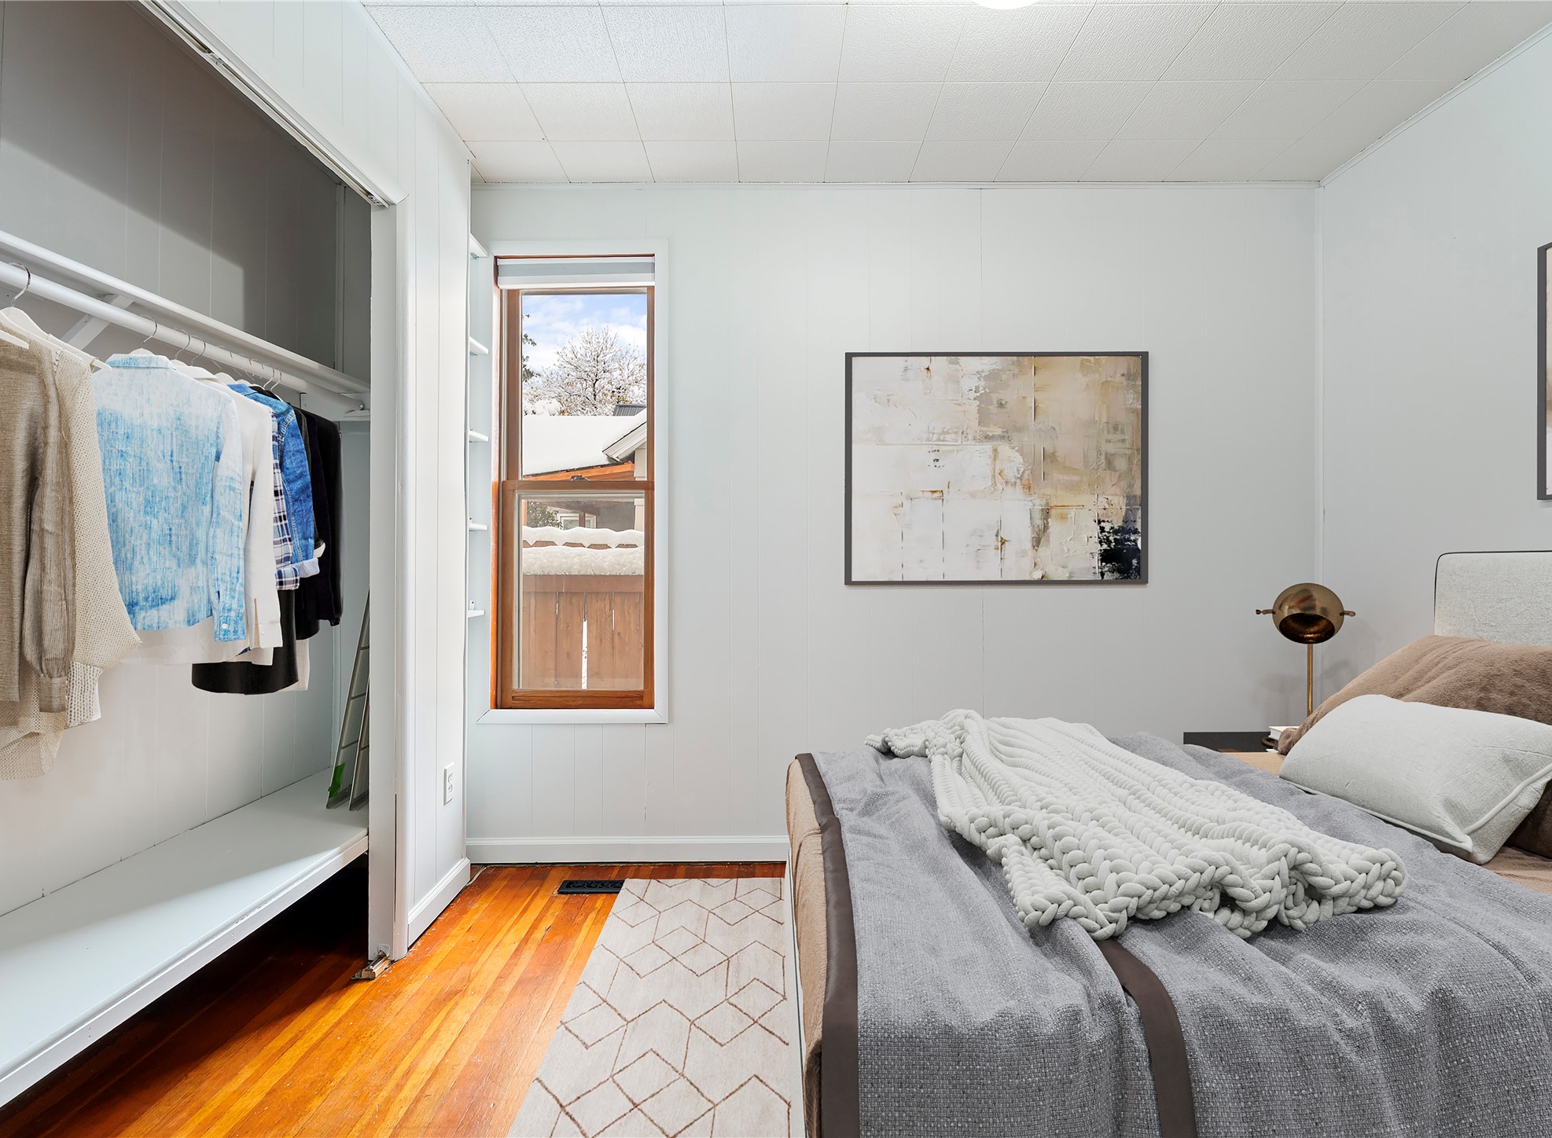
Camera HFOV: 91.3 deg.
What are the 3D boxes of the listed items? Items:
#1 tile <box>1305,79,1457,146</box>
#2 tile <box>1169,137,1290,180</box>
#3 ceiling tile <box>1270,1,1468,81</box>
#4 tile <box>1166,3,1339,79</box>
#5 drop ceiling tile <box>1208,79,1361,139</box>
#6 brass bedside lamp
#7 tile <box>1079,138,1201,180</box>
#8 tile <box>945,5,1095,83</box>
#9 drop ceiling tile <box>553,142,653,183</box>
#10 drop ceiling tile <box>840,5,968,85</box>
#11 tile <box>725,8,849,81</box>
[{"bbox_3d":[1.839,-1.403,2.313,0.276,0.018,0.297,0,0,0],"label":"tile"},{"bbox_3d":[1.548,-1.403,2.601,0.305,0.018,0.279,0,0,0],"label":"tile"},{"bbox_3d":[1.547,-1.401,2.019,0.305,0.016,0.298,0,0,0],"label":"ceiling tile"},{"bbox_3d":[1.244,-1.400,2.016,0.305,0.018,0.297,0,0,0],"label":"tile"},{"bbox_3d":[1.549,-1.402,2.313,0.305,0.018,0.297,0,0,0],"label":"drop ceiling tile"},{"bbox_3d":[1.719,0.309,2.450,0.260,0.524,0.200,0,0,38],"label":"brass bedside lamp"},{"bbox_3d":[1.242,-1.403,2.601,0.305,0.016,0.267,0,0,0],"label":"tile"},{"bbox_3d":[0.633,-1.391,2.010,0.305,0.018,0.305,0,1,0],"label":"tile"},{"bbox_3d":[-0.587,-1.397,2.599,0.305,0.016,0.267,0,0,0],"label":"drop ceiling tile"},{"bbox_3d":[0.329,-1.391,2.011,0.305,0.018,0.305,0,1,0],"label":"drop ceiling tile"},{"bbox_3d":[0.024,-1.391,2.011,0.305,0.018,0.305,0,1,0],"label":"tile"}]

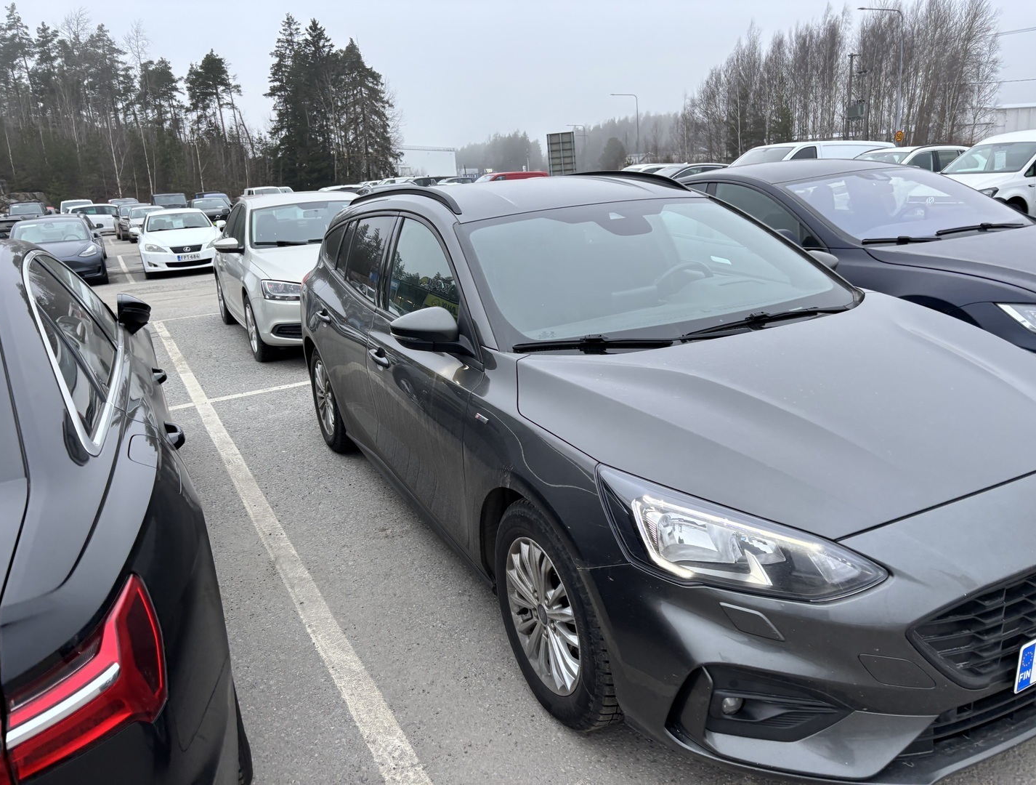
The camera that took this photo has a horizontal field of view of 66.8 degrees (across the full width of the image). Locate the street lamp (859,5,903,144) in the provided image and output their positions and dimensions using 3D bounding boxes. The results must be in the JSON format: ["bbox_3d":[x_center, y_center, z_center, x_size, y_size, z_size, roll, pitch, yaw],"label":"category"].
[{"bbox_3d":[21.755,-17.817,47.127,2.750,9.600,0.300,-7,14,-14],"label":"street lamp"}]

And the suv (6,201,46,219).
[{"bbox_3d":[-24.197,-8.480,39.078,1.880,1.790,4.700,-11,16,-24],"label":"suv"}]

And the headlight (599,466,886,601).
[{"bbox_3d":[0.455,0.296,1.671,0.410,0.245,0.490,-11,17,-24],"label":"headlight"}]

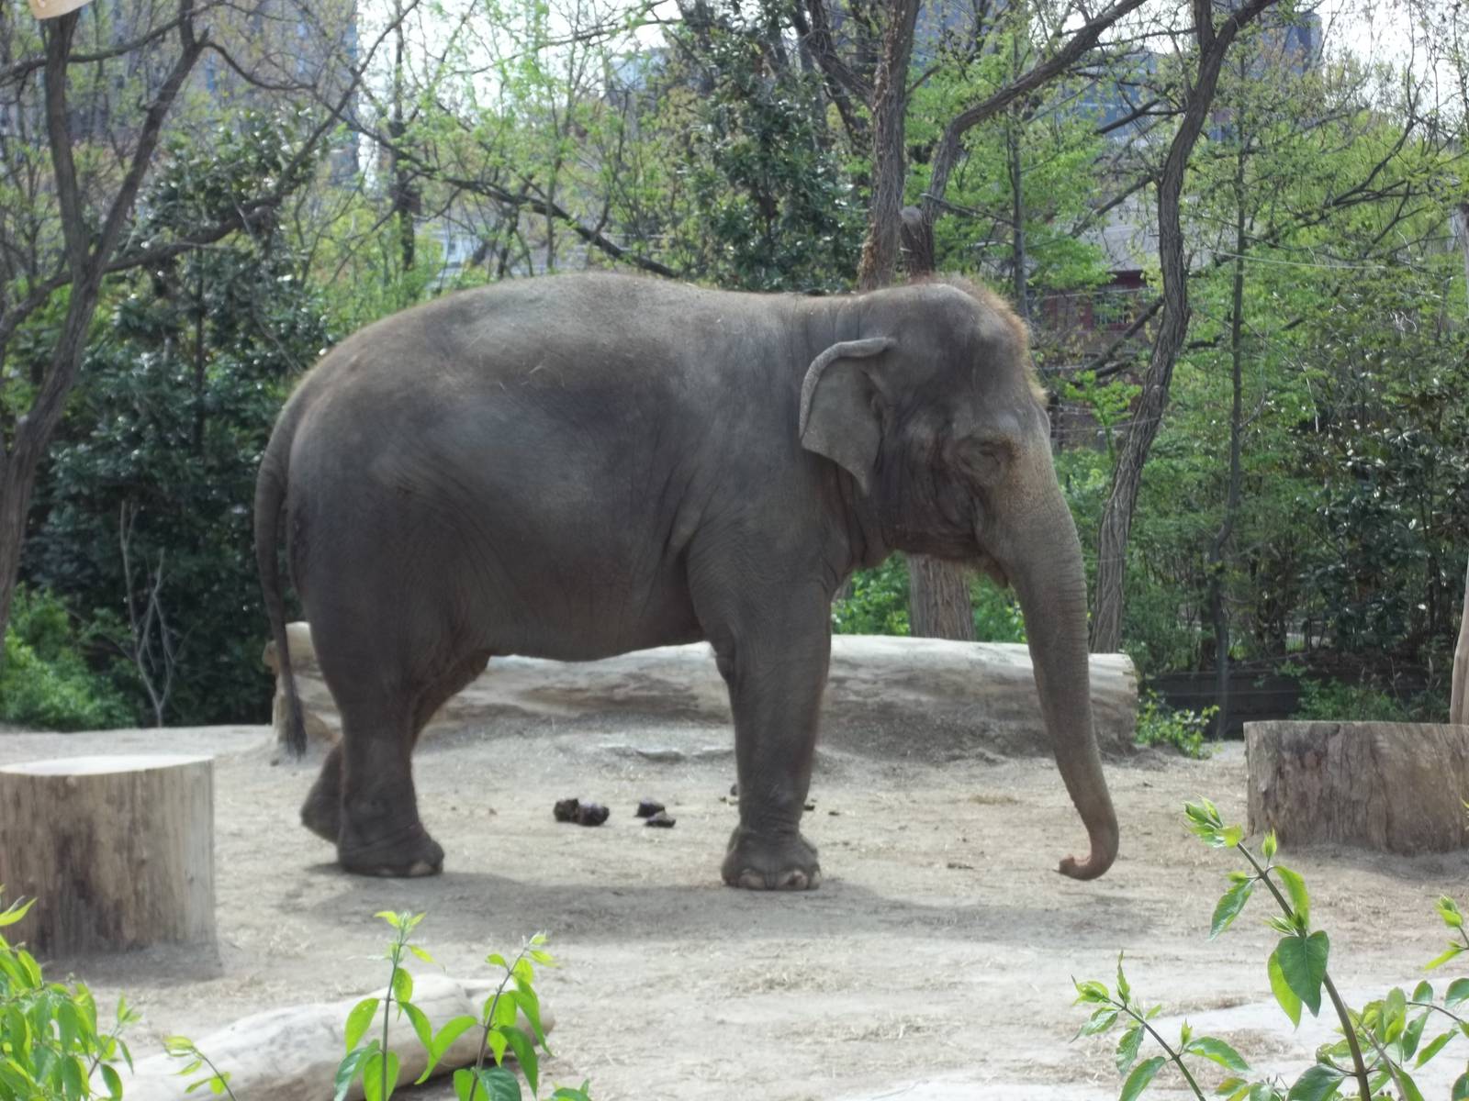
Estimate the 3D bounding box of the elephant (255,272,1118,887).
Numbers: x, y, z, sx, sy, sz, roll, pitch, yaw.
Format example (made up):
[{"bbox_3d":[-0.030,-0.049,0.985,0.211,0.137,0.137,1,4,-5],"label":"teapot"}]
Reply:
[{"bbox_3d":[-0.194,0.098,16.600,3.500,2.460,1.250,0,1,7],"label":"elephant"}]

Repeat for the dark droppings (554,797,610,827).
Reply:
[{"bbox_3d":[-0.701,1.204,18.700,0.260,0.120,0.190,0,1,0],"label":"dark droppings"}]

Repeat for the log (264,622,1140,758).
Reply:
[{"bbox_3d":[-0.183,0.814,23.200,4.950,0.740,0.760,0,1,0],"label":"log"}]

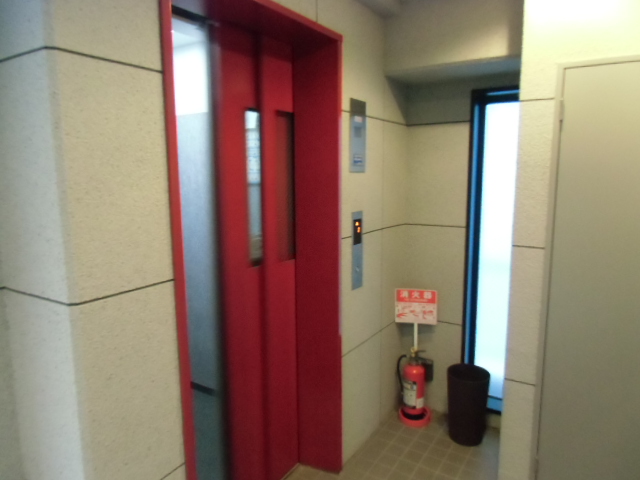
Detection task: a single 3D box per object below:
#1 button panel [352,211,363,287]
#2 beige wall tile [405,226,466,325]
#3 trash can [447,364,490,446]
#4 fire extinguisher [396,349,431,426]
[{"bbox_3d":[0.199,0.056,2.261,0.015,0.396,0.107,5,9,33],"label":"button panel"},{"bbox_3d":[0.697,0.208,2.723,0.382,0.590,0.020,5,9,33],"label":"beige wall tile"},{"bbox_3d":[0.852,0.953,2.558,0.232,0.394,0.232,0,8,0],"label":"trash can"},{"bbox_3d":[0.593,0.890,2.755,0.221,0.469,0.199,5,9,33],"label":"fire extinguisher"}]

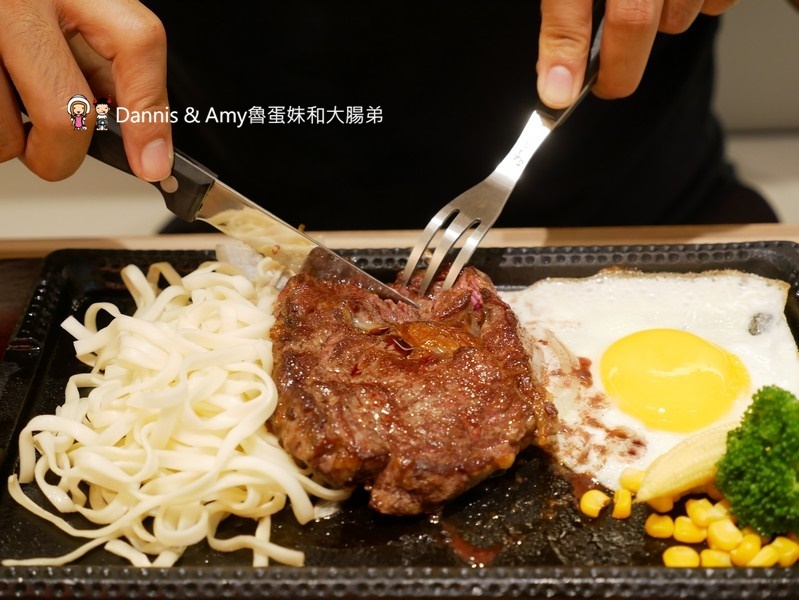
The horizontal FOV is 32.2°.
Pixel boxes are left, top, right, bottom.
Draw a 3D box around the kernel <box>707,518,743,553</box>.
[{"bbox_3d":[0.101,0.073,0.428,0.011,0.008,0.009,0,37,0],"label":"kernel"}]

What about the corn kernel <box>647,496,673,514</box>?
[{"bbox_3d":[0.084,0.065,0.445,0.009,0.007,0.009,0,37,0],"label":"corn kernel"}]

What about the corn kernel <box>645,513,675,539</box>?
[{"bbox_3d":[0.082,0.071,0.437,0.009,0.007,0.009,0,37,0],"label":"corn kernel"}]

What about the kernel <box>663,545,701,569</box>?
[{"bbox_3d":[0.087,0.080,0.426,0.011,0.008,0.009,0,37,0],"label":"kernel"}]

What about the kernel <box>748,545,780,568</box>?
[{"bbox_3d":[0.112,0.080,0.425,0.007,0.007,0.011,27,45,31],"label":"kernel"}]

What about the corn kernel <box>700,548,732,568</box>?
[{"bbox_3d":[0.097,0.080,0.425,0.010,0.007,0.009,0,37,0],"label":"corn kernel"}]

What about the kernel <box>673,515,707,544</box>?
[{"bbox_3d":[0.091,0.072,0.436,0.010,0.007,0.009,0,37,0],"label":"kernel"}]

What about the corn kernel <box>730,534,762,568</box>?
[{"bbox_3d":[0.107,0.077,0.427,0.008,0.008,0.011,19,41,24],"label":"corn kernel"}]

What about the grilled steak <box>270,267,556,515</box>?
[{"bbox_3d":[0.003,0.028,0.479,0.098,0.027,0.110,0,37,0],"label":"grilled steak"}]

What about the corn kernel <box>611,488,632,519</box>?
[{"bbox_3d":[0.071,0.066,0.445,0.006,0.008,0.010,0,37,0],"label":"corn kernel"}]

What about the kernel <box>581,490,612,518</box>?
[{"bbox_3d":[0.063,0.065,0.445,0.009,0.007,0.010,0,37,0],"label":"kernel"}]

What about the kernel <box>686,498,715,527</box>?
[{"bbox_3d":[0.095,0.067,0.439,0.009,0.008,0.009,0,37,0],"label":"kernel"}]

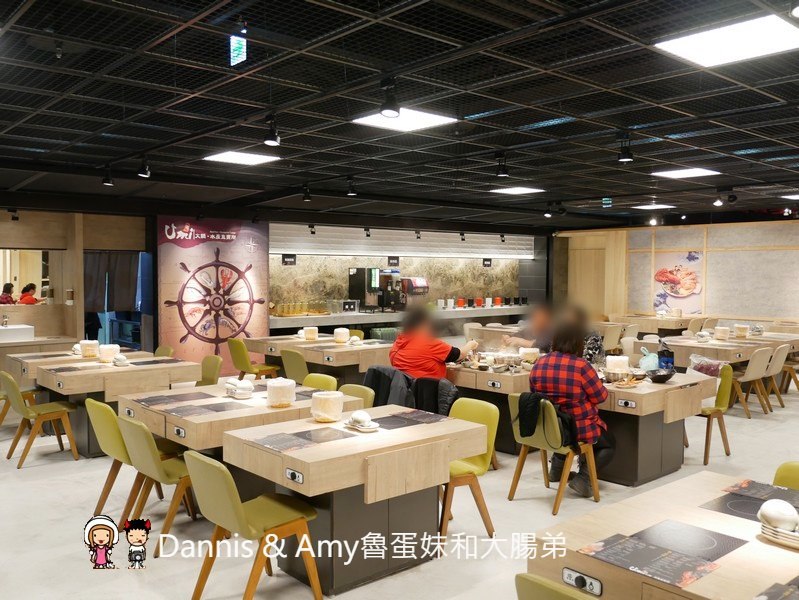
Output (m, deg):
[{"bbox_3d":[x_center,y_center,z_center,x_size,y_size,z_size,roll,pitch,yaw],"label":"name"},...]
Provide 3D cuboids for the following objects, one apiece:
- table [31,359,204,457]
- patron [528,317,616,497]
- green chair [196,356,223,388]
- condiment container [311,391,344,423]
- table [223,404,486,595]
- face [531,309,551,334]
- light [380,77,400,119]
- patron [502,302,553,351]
[{"bbox_3d":[-2.577,0.986,6.887,1.250,0.750,0.830,-2,3,-42],"label":"table"},{"bbox_3d":[1.272,0.775,5.385,0.700,1.290,0.520,-2,3,-41],"label":"patron"},{"bbox_3d":[-2.065,0.952,7.224,0.510,0.780,0.460,-2,3,-41],"label":"green chair"},{"bbox_3d":[-0.421,0.633,4.354,0.180,0.155,0.180,0,2,0],"label":"condiment container"},{"bbox_3d":[-0.226,1.094,4.108,1.219,0.750,0.814,-2,3,-42],"label":"table"},{"bbox_3d":[1.492,0.200,7.776,0.200,0.250,0.170,-2,3,-41],"label":"face"},{"bbox_3d":[-0.051,-1.121,4.090,0.120,0.240,0.110,0,2,0],"label":"light"},{"bbox_3d":[1.467,0.696,7.774,0.750,1.270,0.540,-2,3,-41],"label":"patron"}]

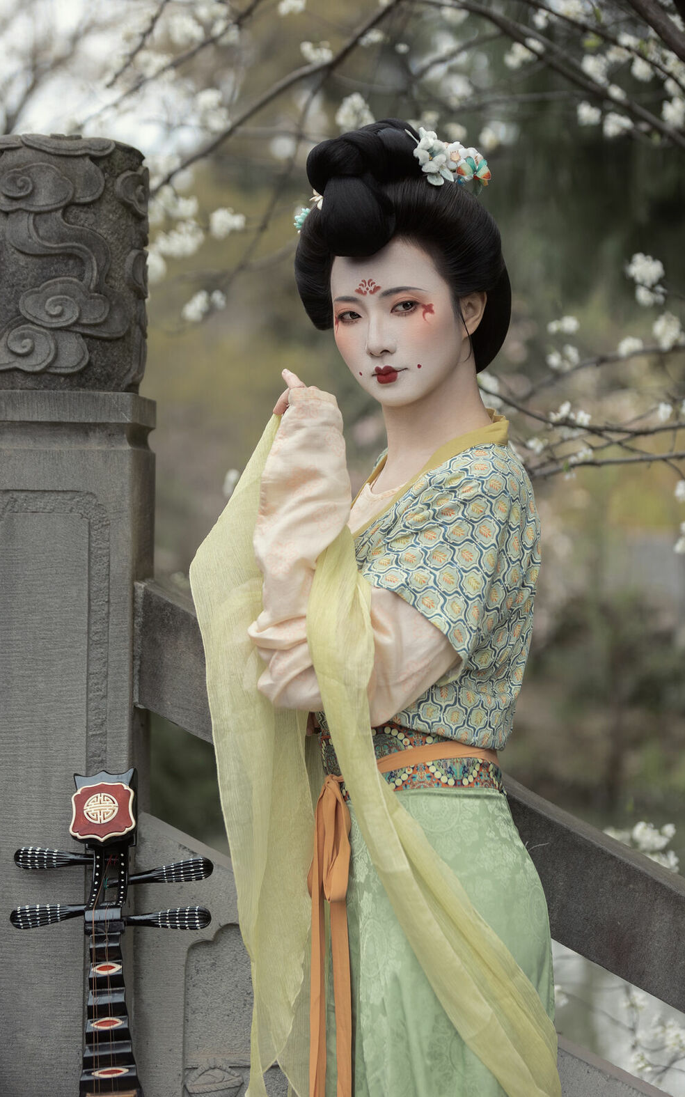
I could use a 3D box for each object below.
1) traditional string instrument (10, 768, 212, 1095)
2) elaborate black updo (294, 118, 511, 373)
[{"bbox_3d":[-0.264,0.715,2.450,0.290,0.940,0.100,-5,-16,7],"label":"traditional string instrument"},{"bbox_3d":[0.065,-0.338,2.370,0.235,0.280,0.250,-6,1,23],"label":"elaborate black updo"}]

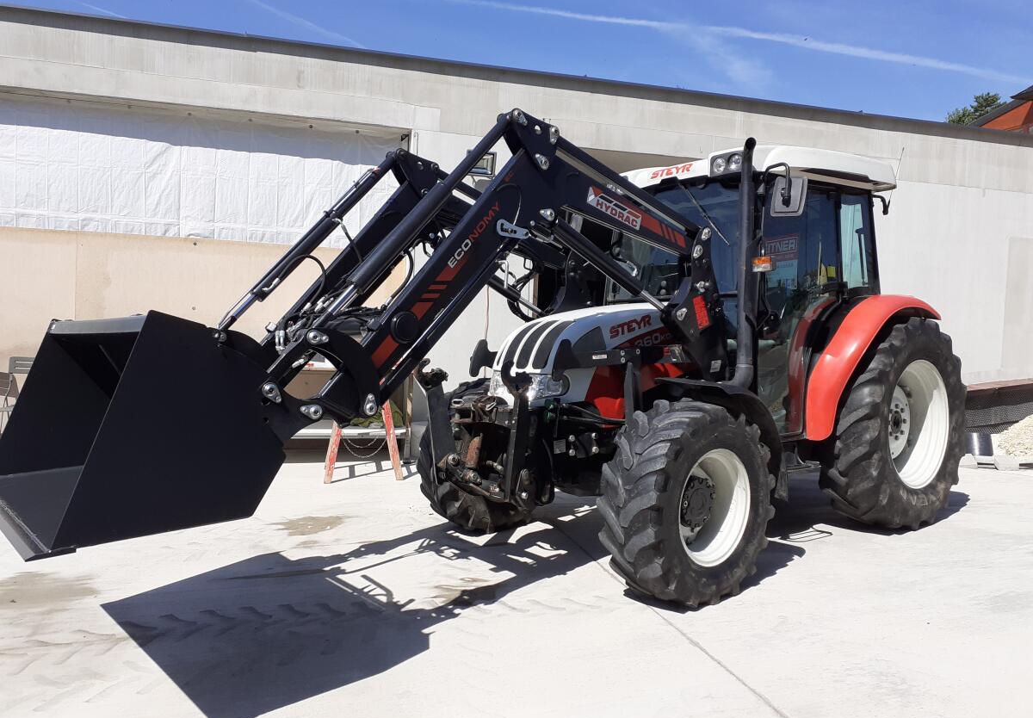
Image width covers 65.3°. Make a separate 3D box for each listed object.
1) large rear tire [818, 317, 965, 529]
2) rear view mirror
[{"bbox_3d":[2.493,0.417,5.303,1.365,1.365,0.420,-3,4,-38],"label":"large rear tire"},{"bbox_3d":[1.503,-0.898,4.450,0.178,0.217,0.055,14,12,43],"label":"rear view mirror"}]

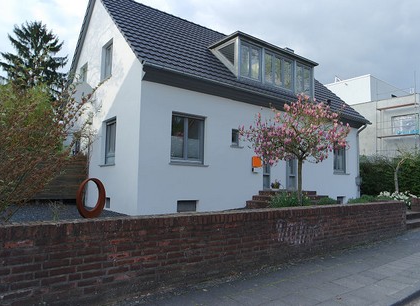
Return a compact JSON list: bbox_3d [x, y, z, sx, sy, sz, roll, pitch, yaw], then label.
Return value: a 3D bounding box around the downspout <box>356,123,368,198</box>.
[{"bbox_3d":[7.420,0.483,14.787,0.150,3.712,0.520,5,-6,-38],"label":"downspout"}]

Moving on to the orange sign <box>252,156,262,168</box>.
[{"bbox_3d":[1.617,0.315,10.545,0.426,0.398,0.080,5,-6,-38],"label":"orange sign"}]

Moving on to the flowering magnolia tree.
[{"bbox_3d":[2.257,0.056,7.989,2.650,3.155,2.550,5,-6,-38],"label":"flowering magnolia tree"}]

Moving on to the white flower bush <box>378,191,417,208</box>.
[{"bbox_3d":[5.506,1.447,8.993,0.750,0.520,0.900,5,-6,-38],"label":"white flower bush"}]

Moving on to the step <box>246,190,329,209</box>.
[{"bbox_3d":[3.008,1.639,10.687,3.420,0.556,1.410,5,-6,-38],"label":"step"}]

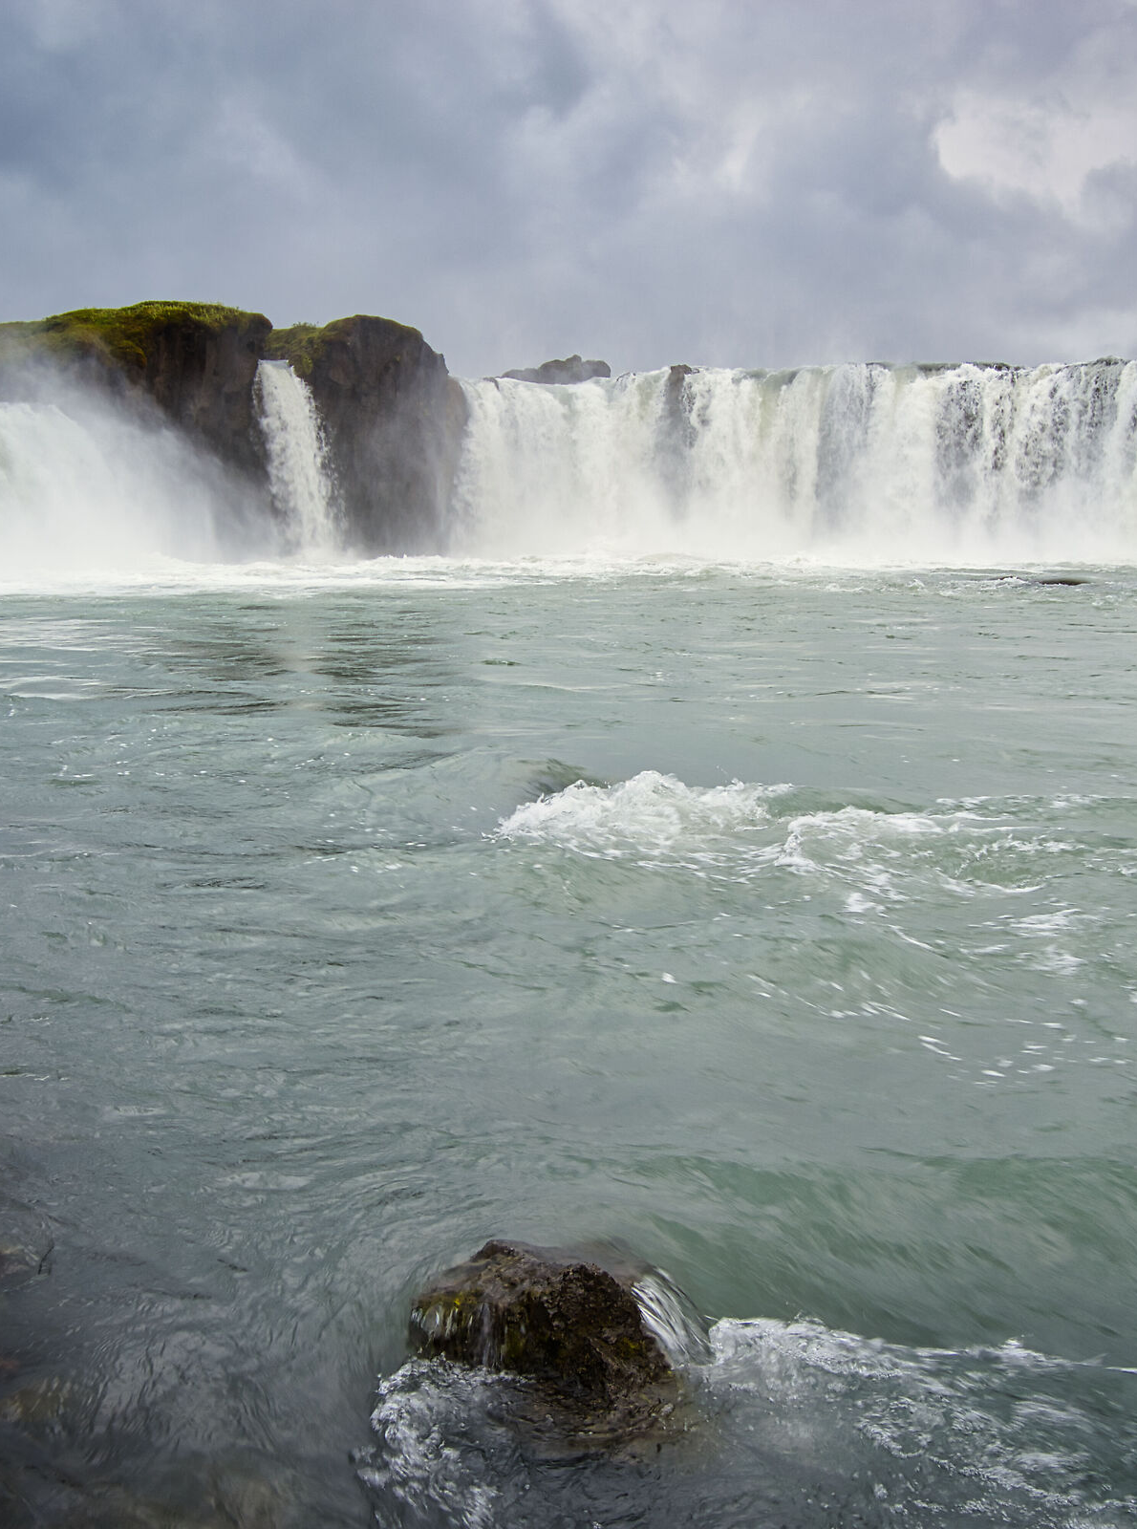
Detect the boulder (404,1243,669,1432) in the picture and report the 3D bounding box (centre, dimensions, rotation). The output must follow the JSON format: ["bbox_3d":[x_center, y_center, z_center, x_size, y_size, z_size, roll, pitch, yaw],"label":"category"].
[{"bbox_3d":[-0.069,1.539,4.057,0.750,0.360,0.640,-1,9,-1],"label":"boulder"}]

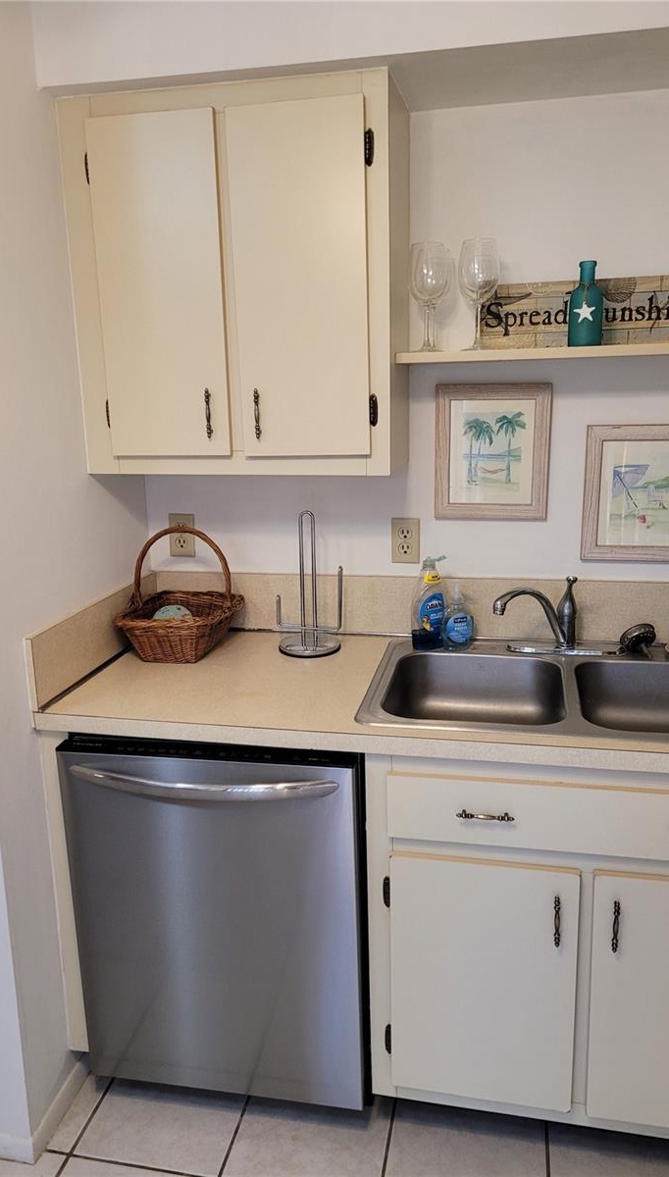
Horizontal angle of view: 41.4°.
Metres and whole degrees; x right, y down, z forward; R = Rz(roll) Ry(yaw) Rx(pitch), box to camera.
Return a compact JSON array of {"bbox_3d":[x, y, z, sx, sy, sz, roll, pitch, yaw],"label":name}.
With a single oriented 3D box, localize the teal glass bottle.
[{"bbox_3d":[0.524,-0.592,1.843,0.071,0.171,0.071,2,14,16],"label":"teal glass bottle"}]

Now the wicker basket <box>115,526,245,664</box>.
[{"bbox_3d":[-0.358,0.006,2.118,0.230,0.300,0.265,0,14,5],"label":"wicker basket"}]

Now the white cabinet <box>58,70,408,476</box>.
[{"bbox_3d":[-0.196,-0.653,1.964,0.686,0.766,0.315,1,14,12],"label":"white cabinet"}]

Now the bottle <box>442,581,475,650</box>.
[{"bbox_3d":[0.289,0.061,2.070,0.074,0.166,0.048,0,14,5],"label":"bottle"}]

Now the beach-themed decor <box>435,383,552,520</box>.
[{"bbox_3d":[0.372,-0.321,2.085,0.263,0.313,0.020,2,14,12],"label":"beach-themed decor"}]

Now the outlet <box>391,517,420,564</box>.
[{"bbox_3d":[0.177,-0.117,2.185,0.070,0.114,0.007,2,14,12],"label":"outlet"}]

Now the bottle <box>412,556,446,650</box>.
[{"bbox_3d":[0.224,0.031,2.081,0.078,0.222,0.052,-4,14,-12],"label":"bottle"}]

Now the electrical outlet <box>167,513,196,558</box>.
[{"bbox_3d":[-0.396,-0.138,2.306,0.070,0.114,0.007,2,14,12],"label":"electrical outlet"}]

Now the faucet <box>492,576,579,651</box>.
[{"bbox_3d":[0.464,0.066,2.029,0.214,0.182,0.050,-6,14,-20],"label":"faucet"}]

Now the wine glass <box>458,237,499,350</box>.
[{"bbox_3d":[0.308,-0.621,1.883,0.088,0.222,0.088,2,14,12],"label":"wine glass"}]

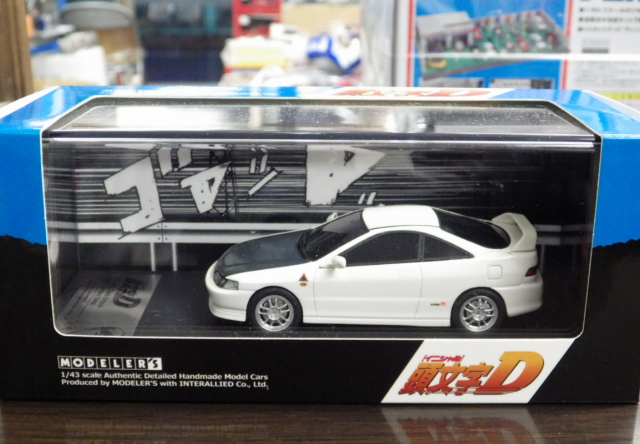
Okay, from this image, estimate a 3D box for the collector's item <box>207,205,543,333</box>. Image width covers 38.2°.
[{"bbox_3d":[0.016,0.013,0.286,0.102,0.031,0.042,0,17,-1],"label":"collector's item"}]

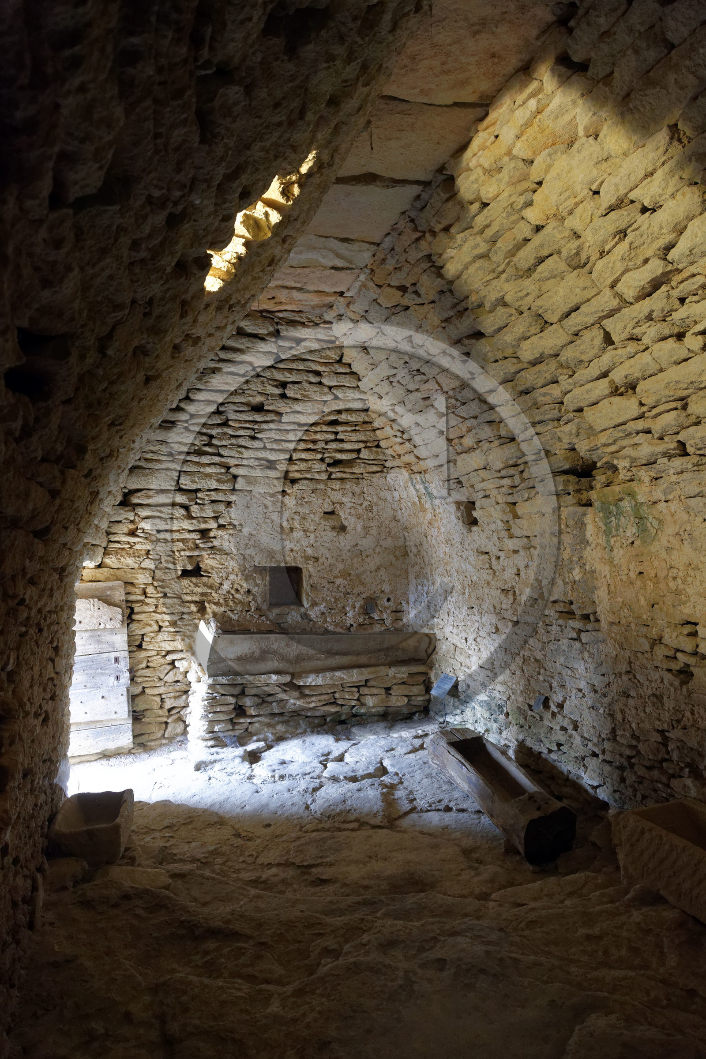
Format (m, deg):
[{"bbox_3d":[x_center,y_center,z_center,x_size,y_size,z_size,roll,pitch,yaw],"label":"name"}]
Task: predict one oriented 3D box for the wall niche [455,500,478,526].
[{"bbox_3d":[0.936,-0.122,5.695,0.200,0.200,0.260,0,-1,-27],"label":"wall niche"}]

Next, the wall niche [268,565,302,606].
[{"bbox_3d":[-0.576,0.458,6.270,0.290,0.330,0.250,0,-1,-16],"label":"wall niche"}]

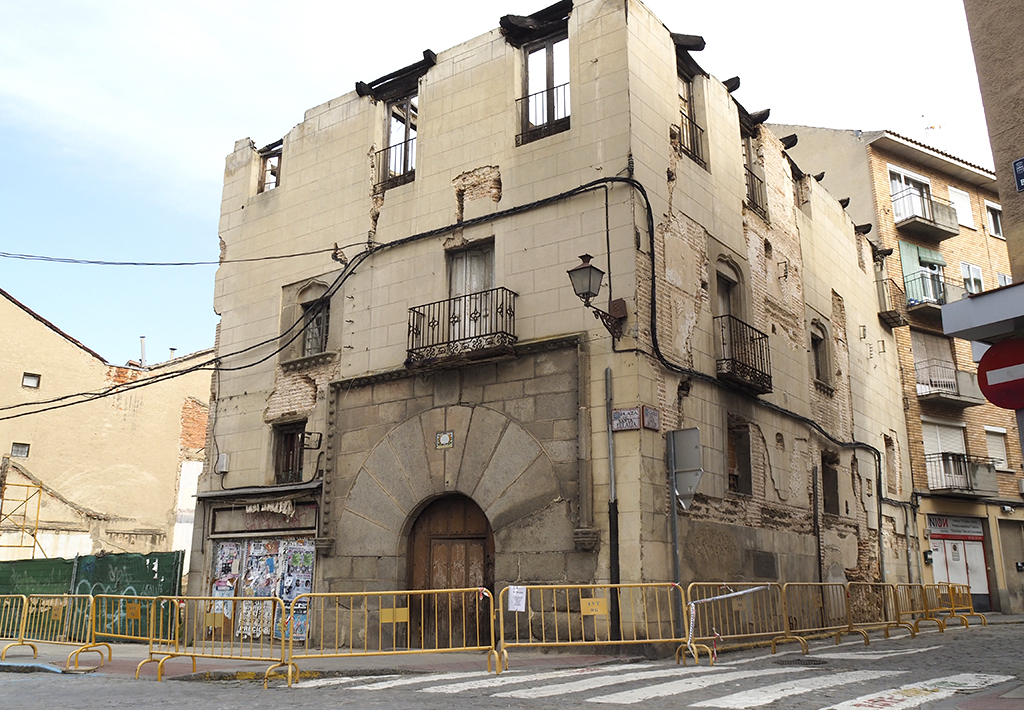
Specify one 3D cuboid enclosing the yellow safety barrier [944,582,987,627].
[{"bbox_3d":[11.390,6.344,20.923,0.530,1.020,2.480,-11,-20,36],"label":"yellow safety barrier"}]

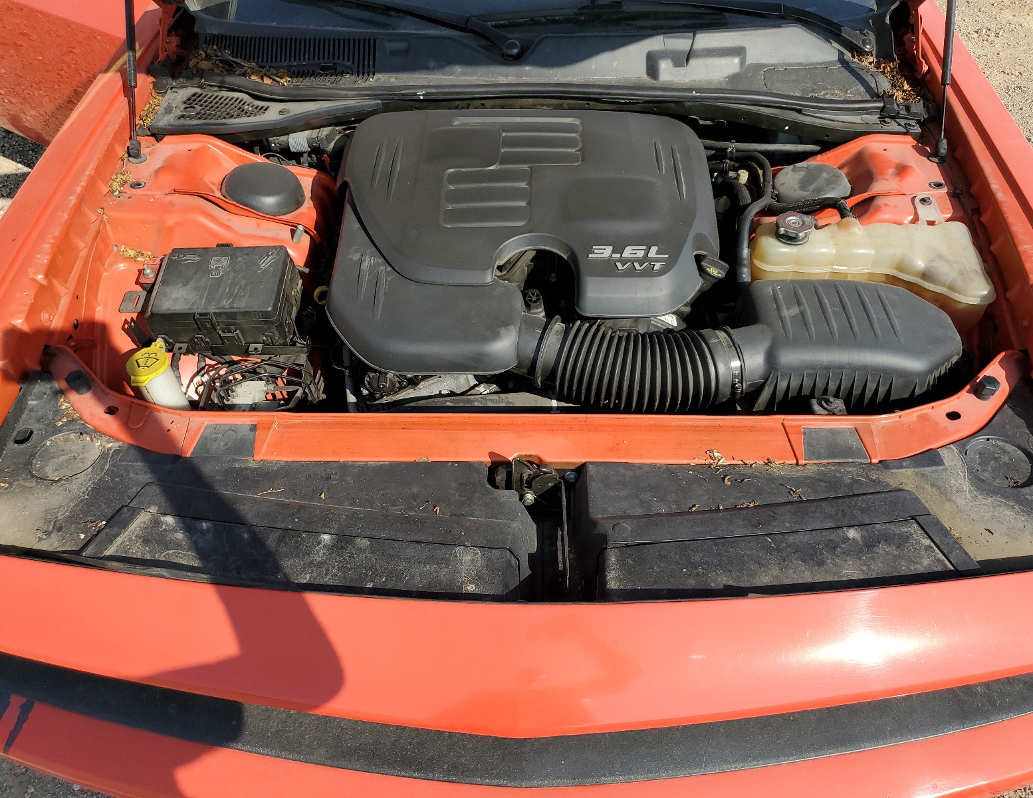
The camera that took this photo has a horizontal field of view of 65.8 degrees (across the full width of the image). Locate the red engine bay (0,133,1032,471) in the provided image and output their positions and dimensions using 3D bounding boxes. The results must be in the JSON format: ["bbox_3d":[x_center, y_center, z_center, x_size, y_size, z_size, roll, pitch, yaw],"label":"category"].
[{"bbox_3d":[0.030,-0.111,1.378,1.440,0.380,0.790,1,46,1],"label":"red engine bay"}]

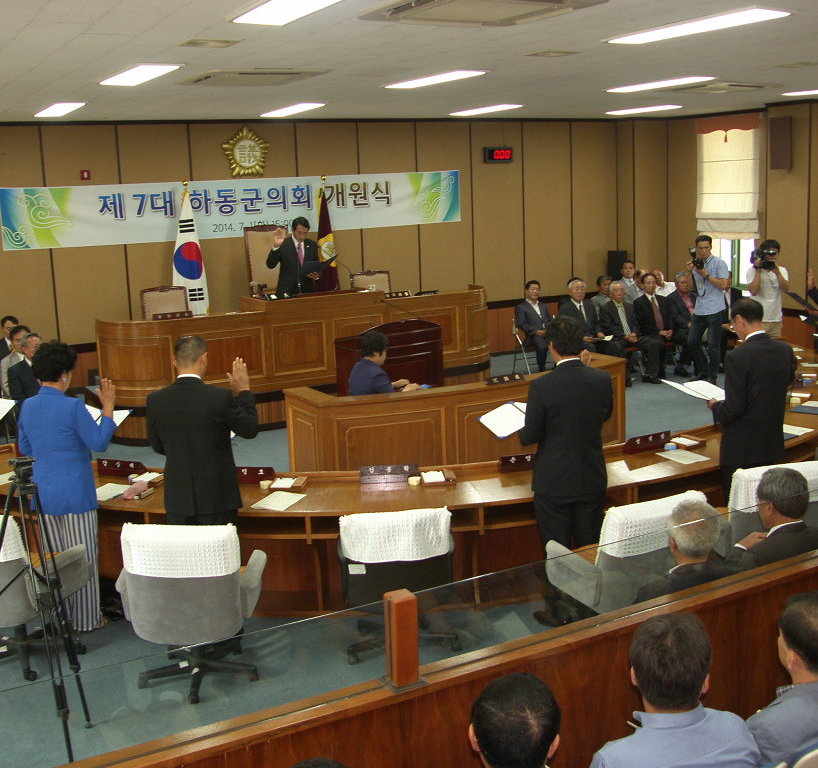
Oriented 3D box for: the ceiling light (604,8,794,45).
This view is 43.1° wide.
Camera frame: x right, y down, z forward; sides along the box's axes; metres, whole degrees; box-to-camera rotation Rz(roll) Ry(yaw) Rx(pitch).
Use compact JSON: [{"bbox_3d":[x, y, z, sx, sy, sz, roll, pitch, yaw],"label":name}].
[{"bbox_3d":[1.676,-2.113,6.099,0.290,0.060,1.240,-8,12,-28],"label":"ceiling light"}]

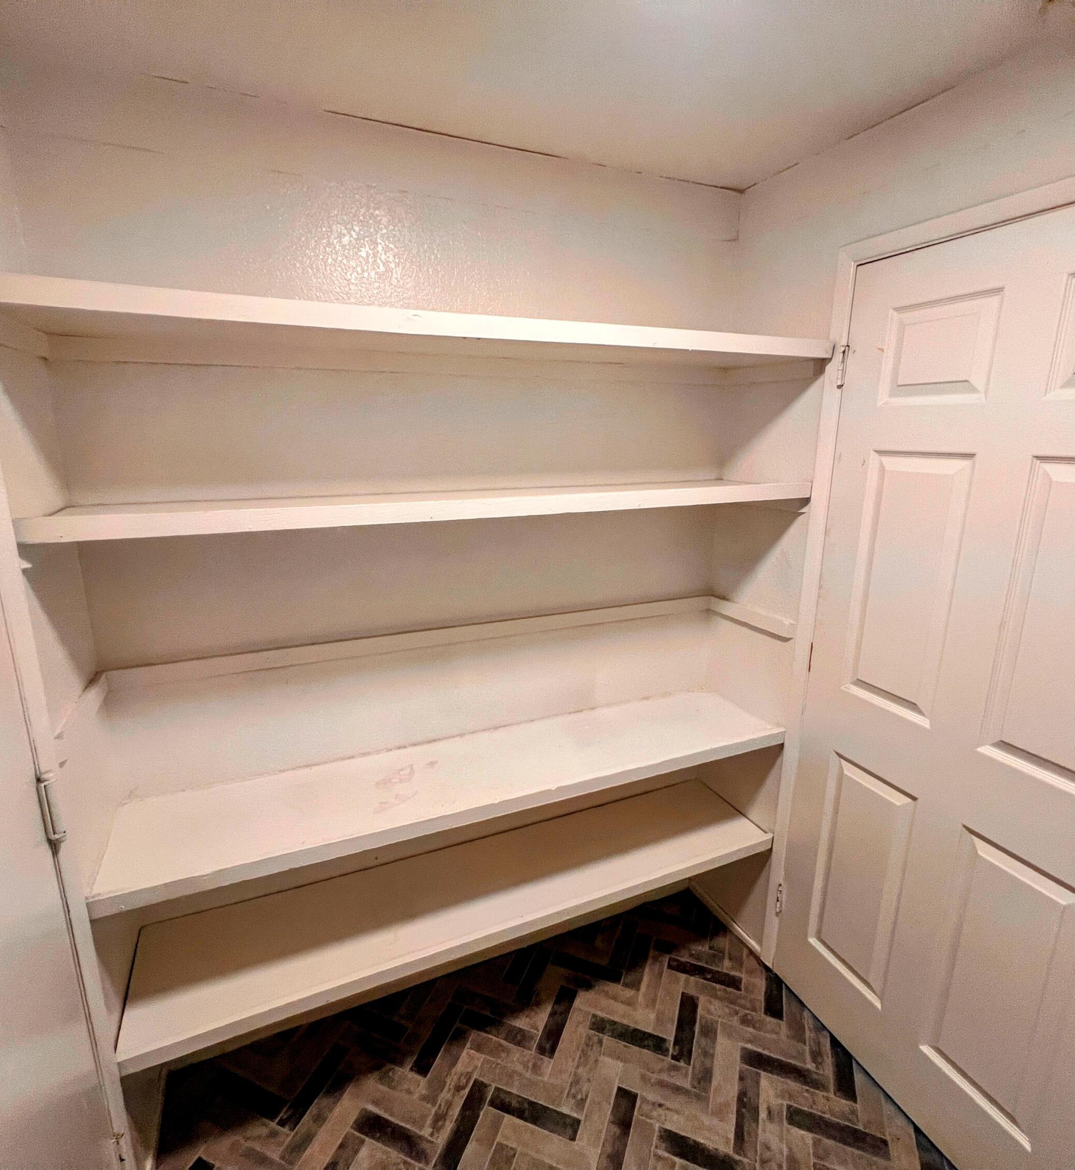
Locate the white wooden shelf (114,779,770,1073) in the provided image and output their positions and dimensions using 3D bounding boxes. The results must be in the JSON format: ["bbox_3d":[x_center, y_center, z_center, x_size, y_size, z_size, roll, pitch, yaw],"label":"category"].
[{"bbox_3d":[-0.126,0.826,1.615,1.665,0.041,0.350,-6,16,-22],"label":"white wooden shelf"}]

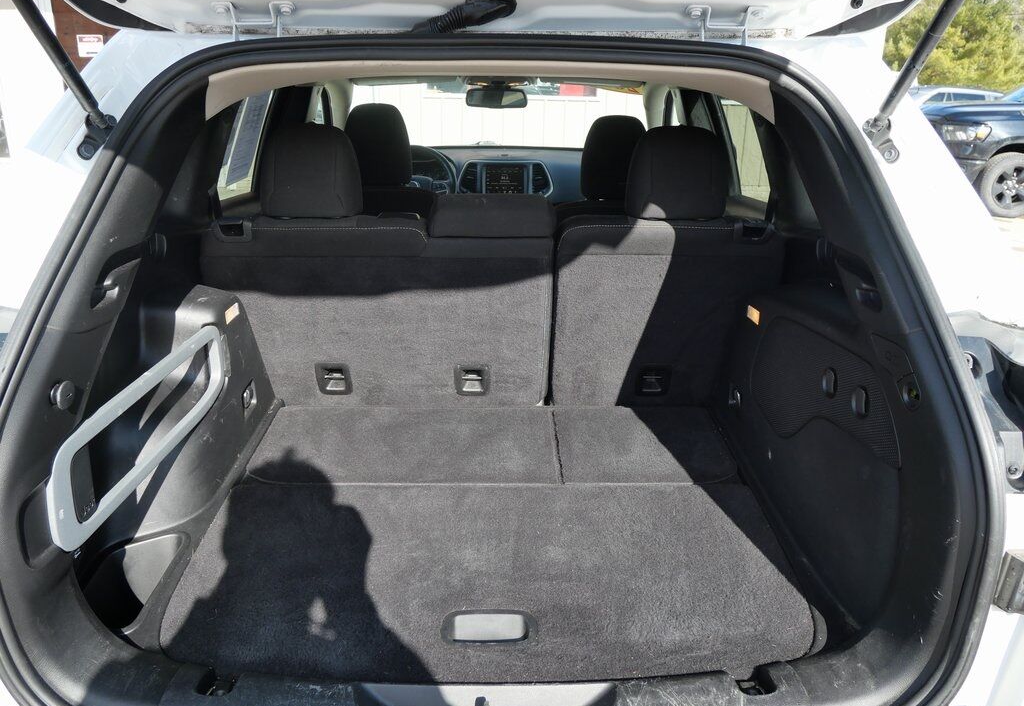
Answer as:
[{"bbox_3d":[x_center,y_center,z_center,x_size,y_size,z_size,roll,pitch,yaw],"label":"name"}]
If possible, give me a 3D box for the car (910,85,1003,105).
[{"bbox_3d":[16.600,-9.150,27.000,4.650,1.650,1.850,1,18,-2],"label":"car"}]

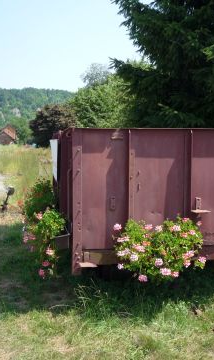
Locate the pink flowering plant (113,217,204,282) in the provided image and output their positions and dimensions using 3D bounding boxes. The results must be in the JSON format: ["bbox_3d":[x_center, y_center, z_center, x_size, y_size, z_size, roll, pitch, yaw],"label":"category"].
[{"bbox_3d":[0.509,0.669,4.300,0.840,0.600,0.450,-1,5,-9],"label":"pink flowering plant"}]

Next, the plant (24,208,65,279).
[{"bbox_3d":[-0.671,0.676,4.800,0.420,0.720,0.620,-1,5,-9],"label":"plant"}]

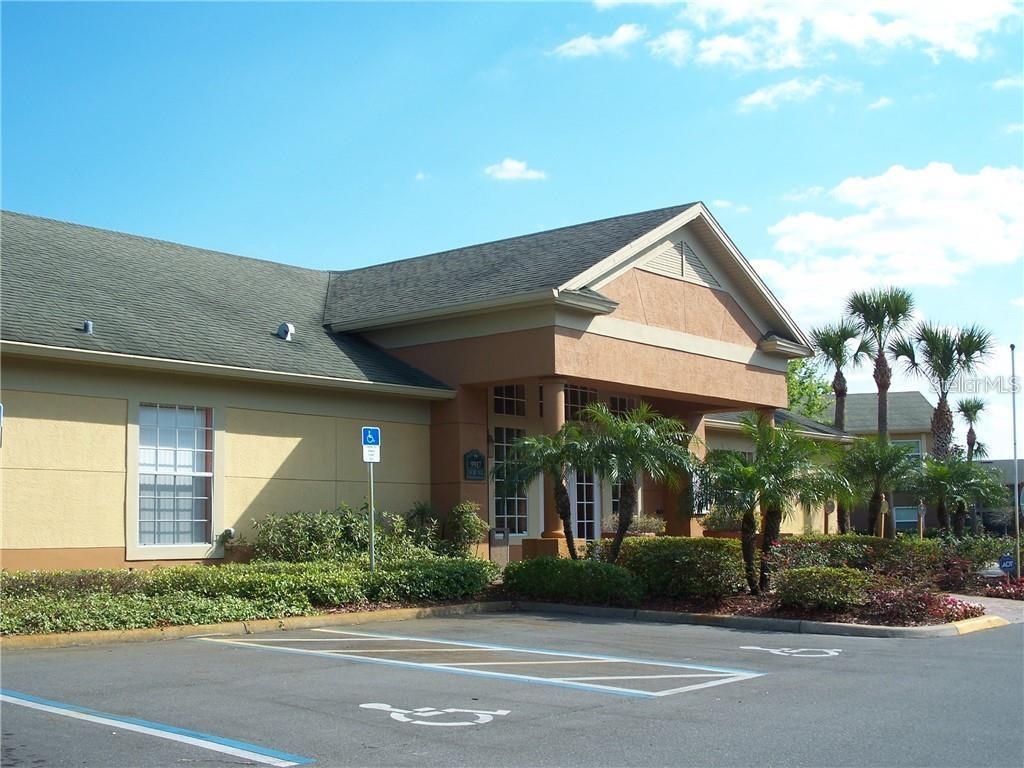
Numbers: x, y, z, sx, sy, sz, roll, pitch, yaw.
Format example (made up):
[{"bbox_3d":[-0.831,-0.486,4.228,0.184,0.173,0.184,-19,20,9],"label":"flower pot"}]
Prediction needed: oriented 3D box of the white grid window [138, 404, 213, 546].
[{"bbox_3d":[-4.408,1.205,16.750,0.100,1.862,1.158,-4,-7,40],"label":"white grid window"}]

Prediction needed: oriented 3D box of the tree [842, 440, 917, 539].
[{"bbox_3d":[7.931,2.604,27.354,1.686,2.952,1.686,-4,-7,40],"label":"tree"}]

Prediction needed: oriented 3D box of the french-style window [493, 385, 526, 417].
[{"bbox_3d":[-0.025,0.273,22.028,0.100,0.599,0.922,-4,-7,40],"label":"french-style window"}]

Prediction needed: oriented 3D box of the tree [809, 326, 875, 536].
[{"bbox_3d":[11.100,1.776,42.610,2.163,7.884,2.163,-4,-7,40],"label":"tree"}]

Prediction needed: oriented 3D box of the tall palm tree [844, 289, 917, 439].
[{"bbox_3d":[12.736,1.214,43.544,2.491,9.219,2.491,-4,-7,40],"label":"tall palm tree"}]

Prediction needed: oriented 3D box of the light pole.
[{"bbox_3d":[9.588,1.494,24.176,0.110,4.525,0.110,-4,-7,40],"label":"light pole"}]

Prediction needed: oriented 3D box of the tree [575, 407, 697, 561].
[{"bbox_3d":[1.773,1.637,18.264,1.678,2.753,1.678,1,-6,0],"label":"tree"}]

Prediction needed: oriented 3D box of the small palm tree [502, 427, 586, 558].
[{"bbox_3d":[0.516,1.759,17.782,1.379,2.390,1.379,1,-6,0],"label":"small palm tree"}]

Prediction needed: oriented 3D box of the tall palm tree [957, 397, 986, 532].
[{"bbox_3d":[30.232,5.490,83.536,1.981,9.376,1.981,-4,-7,40],"label":"tall palm tree"}]

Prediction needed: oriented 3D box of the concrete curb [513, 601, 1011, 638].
[{"bbox_3d":[3.015,3.017,16.838,6.044,0.150,3.450,-4,-7,40],"label":"concrete curb"}]

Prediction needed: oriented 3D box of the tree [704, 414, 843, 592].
[{"bbox_3d":[3.857,1.766,18.769,2.050,2.639,2.050,1,-6,0],"label":"tree"}]

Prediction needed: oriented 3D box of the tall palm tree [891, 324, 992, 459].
[{"bbox_3d":[11.422,1.615,33.681,2.726,6.442,2.726,-4,-7,40],"label":"tall palm tree"}]

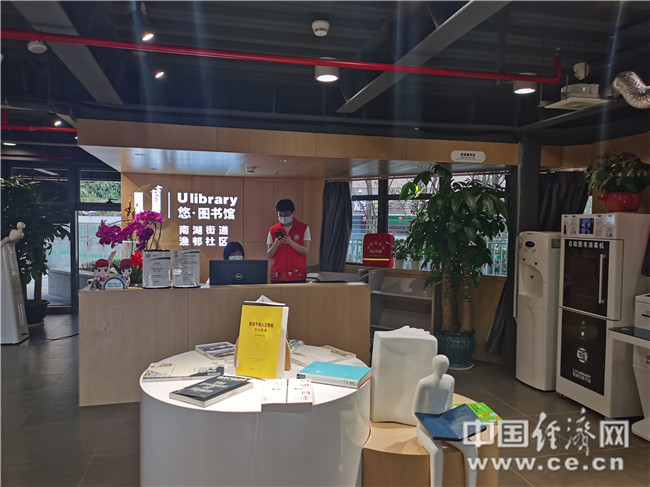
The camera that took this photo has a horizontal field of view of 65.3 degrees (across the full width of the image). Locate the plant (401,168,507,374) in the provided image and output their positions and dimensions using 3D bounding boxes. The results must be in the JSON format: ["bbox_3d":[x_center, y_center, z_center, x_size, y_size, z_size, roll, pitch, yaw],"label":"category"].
[{"bbox_3d":[1.308,0.247,5.153,1.000,1.980,0.920,1,2,15],"label":"plant"}]

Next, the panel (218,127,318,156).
[{"bbox_3d":[-0.480,-0.853,4.295,0.840,0.203,0.040,0,3,-15],"label":"panel"}]

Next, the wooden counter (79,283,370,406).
[{"bbox_3d":[-0.822,0.802,4.470,2.329,0.891,0.649,0,2,-14],"label":"wooden counter"}]

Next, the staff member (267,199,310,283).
[{"bbox_3d":[-0.383,0.392,5.271,0.480,1.705,0.360,1,3,3],"label":"staff member"}]

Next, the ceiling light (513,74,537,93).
[{"bbox_3d":[1.527,-1.220,3.870,0.166,0.120,0.166,0,3,-15],"label":"ceiling light"}]

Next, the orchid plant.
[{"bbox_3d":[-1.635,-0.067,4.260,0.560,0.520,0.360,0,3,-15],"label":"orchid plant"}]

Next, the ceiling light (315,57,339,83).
[{"bbox_3d":[0.011,-1.288,3.779,0.170,0.135,0.170,0,2,-14],"label":"ceiling light"}]

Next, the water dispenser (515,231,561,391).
[{"bbox_3d":[2.044,0.604,4.612,0.437,1.356,0.417,0,2,-14],"label":"water dispenser"}]

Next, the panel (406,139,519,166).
[{"bbox_3d":[1.306,-0.854,4.775,1.171,0.203,0.040,0,3,-15],"label":"panel"}]

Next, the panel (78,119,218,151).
[{"bbox_3d":[-1.412,-0.865,4.103,1.067,0.204,0.040,0,2,-14],"label":"panel"}]

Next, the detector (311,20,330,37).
[{"bbox_3d":[-0.023,-1.252,2.950,0.102,0.057,0.102,1,3,0],"label":"detector"}]

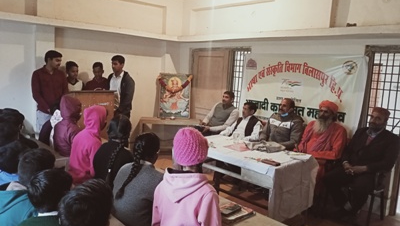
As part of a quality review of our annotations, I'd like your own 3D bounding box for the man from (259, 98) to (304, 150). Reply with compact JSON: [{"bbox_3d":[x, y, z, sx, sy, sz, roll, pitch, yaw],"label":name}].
[{"bbox_3d":[0.956,0.473,3.785,0.780,1.270,0.560,-4,10,-44],"label":"man"}]

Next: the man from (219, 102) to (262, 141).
[{"bbox_3d":[0.499,0.459,4.011,0.780,1.190,0.540,-4,10,-44],"label":"man"}]

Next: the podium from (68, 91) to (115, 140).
[{"bbox_3d":[-1.516,0.306,4.308,0.600,1.210,0.450,-4,10,-44],"label":"podium"}]

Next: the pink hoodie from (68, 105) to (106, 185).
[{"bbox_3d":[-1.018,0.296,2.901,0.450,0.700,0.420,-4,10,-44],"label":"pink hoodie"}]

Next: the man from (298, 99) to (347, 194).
[{"bbox_3d":[1.284,0.515,3.436,0.800,1.310,0.560,-4,10,-44],"label":"man"}]

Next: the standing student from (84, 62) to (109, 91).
[{"bbox_3d":[-1.472,0.071,4.690,0.420,1.580,0.280,-2,9,-34],"label":"standing student"}]

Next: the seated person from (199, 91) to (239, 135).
[{"bbox_3d":[0.254,0.344,4.485,0.850,1.270,0.550,-4,10,-44],"label":"seated person"}]

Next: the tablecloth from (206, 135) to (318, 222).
[{"bbox_3d":[0.472,0.588,3.373,0.760,0.500,1.240,-4,10,-44],"label":"tablecloth"}]

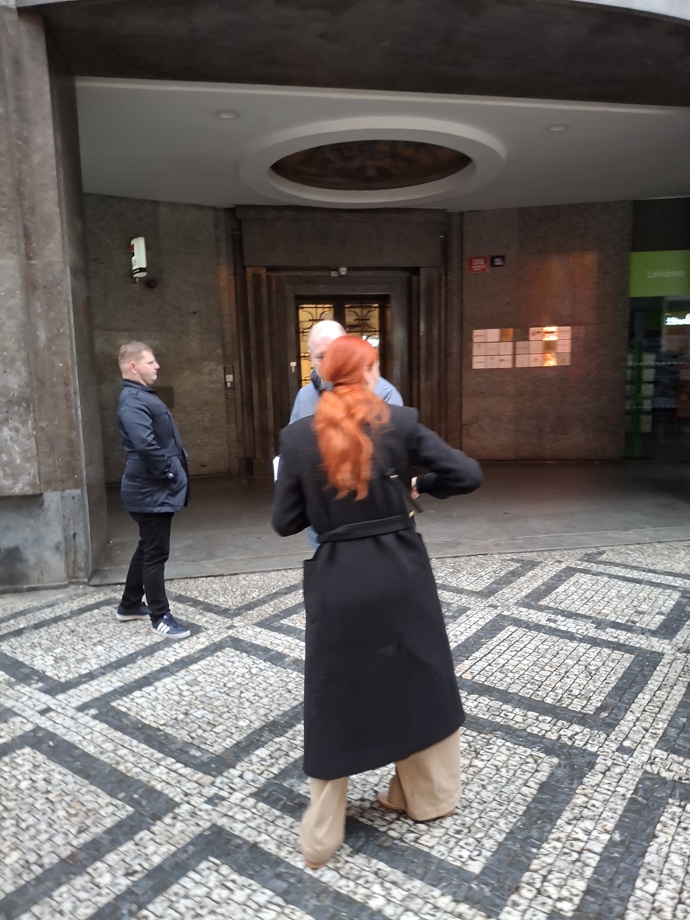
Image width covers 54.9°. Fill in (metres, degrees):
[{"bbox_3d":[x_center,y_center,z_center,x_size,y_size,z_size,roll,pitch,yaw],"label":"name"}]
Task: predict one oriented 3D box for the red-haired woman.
[{"bbox_3d":[0.100,0.451,2.237,0.640,1.710,0.540,-4,9,-18],"label":"red-haired woman"}]

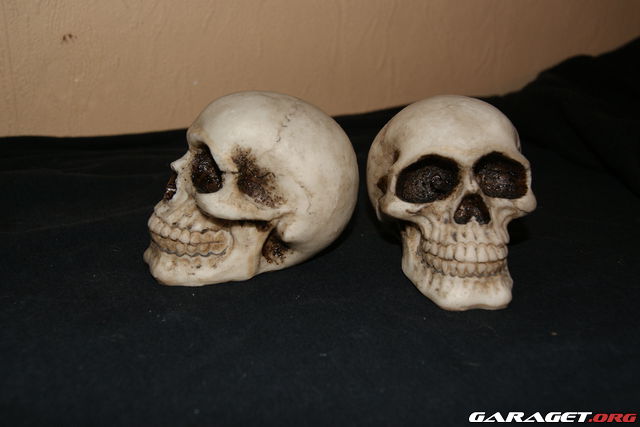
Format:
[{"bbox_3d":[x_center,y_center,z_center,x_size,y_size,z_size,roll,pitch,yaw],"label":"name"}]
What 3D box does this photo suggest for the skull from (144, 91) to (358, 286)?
[{"bbox_3d":[-0.045,-0.023,0.470,0.150,0.118,0.105,-6,17,-20],"label":"skull"}]

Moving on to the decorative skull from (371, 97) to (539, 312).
[{"bbox_3d":[0.085,-0.018,0.456,0.105,0.118,0.150,-1,16,-4],"label":"decorative skull"}]

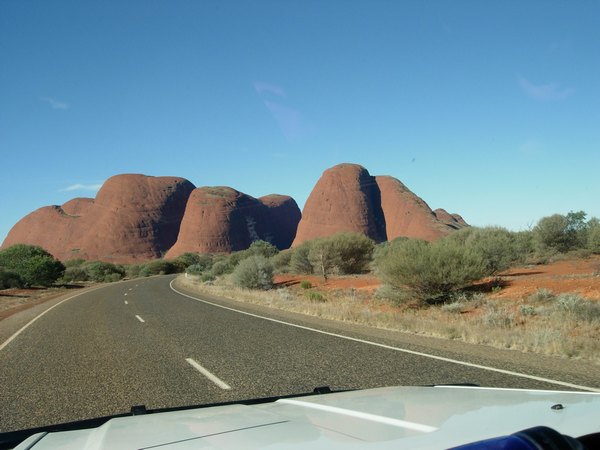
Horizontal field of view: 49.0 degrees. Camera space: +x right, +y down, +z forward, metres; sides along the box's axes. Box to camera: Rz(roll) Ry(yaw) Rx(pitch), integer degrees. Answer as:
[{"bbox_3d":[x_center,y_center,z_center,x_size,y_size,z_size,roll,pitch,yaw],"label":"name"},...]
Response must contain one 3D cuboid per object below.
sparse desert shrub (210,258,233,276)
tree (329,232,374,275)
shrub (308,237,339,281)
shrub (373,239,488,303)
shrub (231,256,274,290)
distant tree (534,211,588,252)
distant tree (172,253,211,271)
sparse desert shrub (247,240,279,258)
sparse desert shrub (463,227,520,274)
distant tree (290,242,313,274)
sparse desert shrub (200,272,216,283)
[{"bbox_3d":[-9.473,5.222,80.000,3.040,2.310,2.880,-3,-3,0],"label":"sparse desert shrub"},{"bbox_3d":[4.535,2.532,58.000,4.050,3.740,3.650,-3,-3,0],"label":"tree"},{"bbox_3d":[1.605,2.306,45.000,2.050,3.040,2.050,-3,-3,0],"label":"shrub"},{"bbox_3d":[4.093,1.432,20.500,3.420,2.020,3.080,-3,-3,0],"label":"shrub"},{"bbox_3d":[-2.668,2.724,37.000,2.470,1.910,2.350,-3,-3,0],"label":"shrub"},{"bbox_3d":[22.938,0.660,58.000,4.930,3.870,4.190,-3,-3,0],"label":"distant tree"},{"bbox_3d":[-19.766,6.923,120.000,6.920,3.830,5.880,-3,-3,0],"label":"distant tree"},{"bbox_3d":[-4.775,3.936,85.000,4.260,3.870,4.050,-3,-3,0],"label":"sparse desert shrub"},{"bbox_3d":[9.062,1.243,31.500,2.770,2.340,2.630,-3,-3,0],"label":"sparse desert shrub"},{"bbox_3d":[0.159,3.560,70.000,2.760,3.400,2.760,-3,-3,0],"label":"distant tree"},{"bbox_3d":[-8.335,4.805,60.000,1.460,0.960,1.380,-3,-3,0],"label":"sparse desert shrub"}]

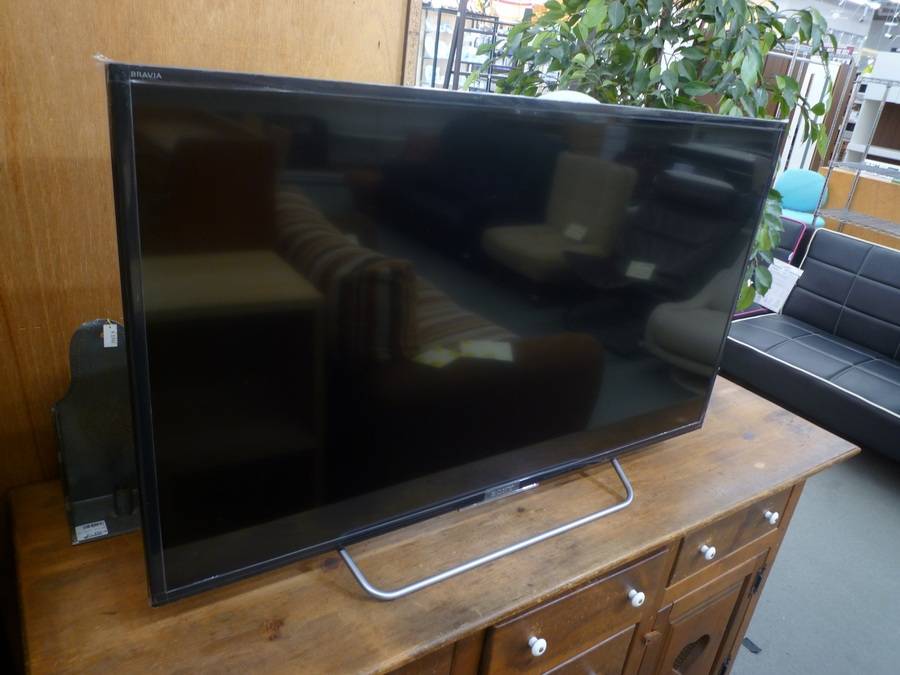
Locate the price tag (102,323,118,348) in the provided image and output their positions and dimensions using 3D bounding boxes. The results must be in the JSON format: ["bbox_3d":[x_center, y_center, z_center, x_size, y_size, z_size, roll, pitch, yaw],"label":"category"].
[{"bbox_3d":[-0.441,-0.002,0.846,0.016,0.032,0.002,-5,24,-35],"label":"price tag"}]

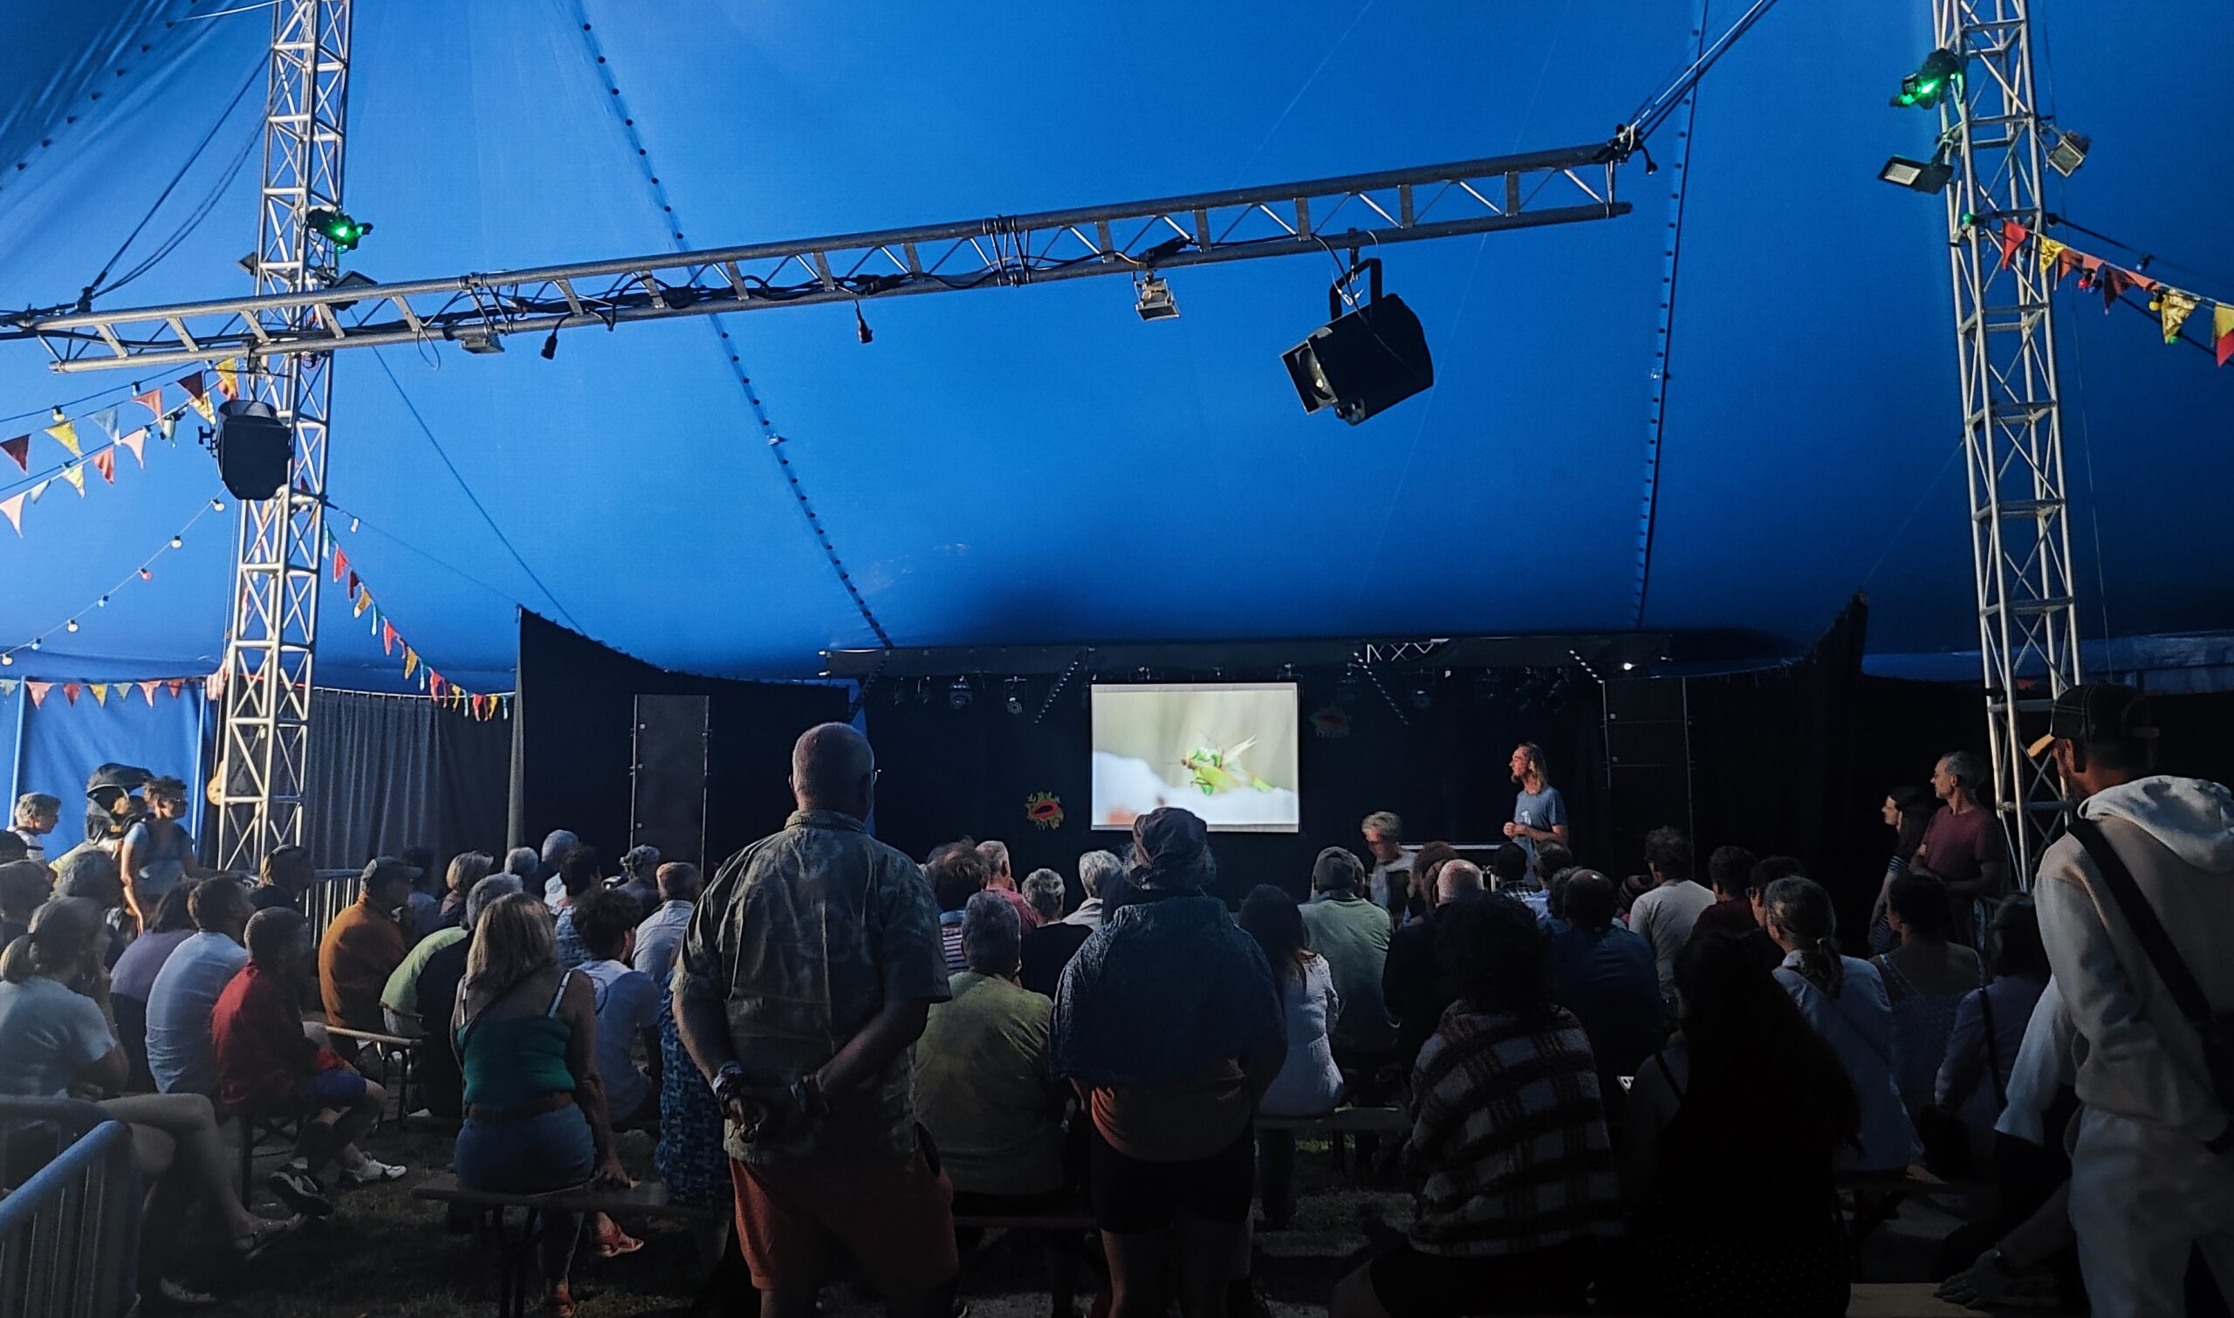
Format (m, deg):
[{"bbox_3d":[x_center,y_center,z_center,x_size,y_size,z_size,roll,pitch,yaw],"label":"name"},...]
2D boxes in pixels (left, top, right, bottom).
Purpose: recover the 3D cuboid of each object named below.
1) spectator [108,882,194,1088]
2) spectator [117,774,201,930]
[{"bbox_3d":[-3.946,1.602,6.460,0.500,1.280,0.760,-5,-8,38],"label":"spectator"},{"bbox_3d":[-5.127,1.488,7.883,0.380,1.720,0.480,-1,-7,5],"label":"spectator"}]

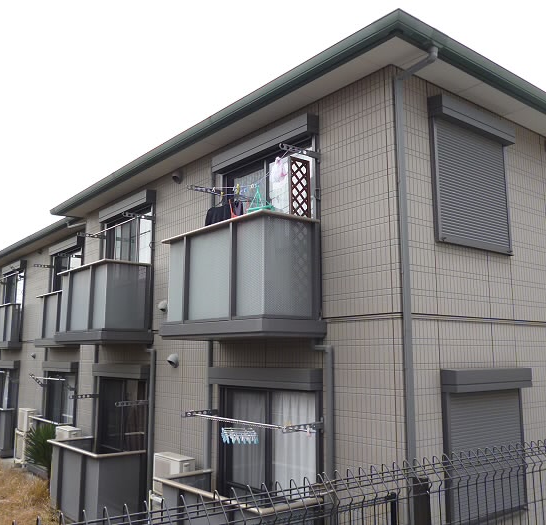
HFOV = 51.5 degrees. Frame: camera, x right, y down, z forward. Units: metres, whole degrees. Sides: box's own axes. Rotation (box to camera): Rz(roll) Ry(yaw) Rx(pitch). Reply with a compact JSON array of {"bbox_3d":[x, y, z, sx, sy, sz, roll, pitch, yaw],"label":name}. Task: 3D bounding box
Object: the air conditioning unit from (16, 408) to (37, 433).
[{"bbox_3d":[-6.249,4.011,14.435,0.231,0.539,0.726,7,-12,-38],"label":"air conditioning unit"}]

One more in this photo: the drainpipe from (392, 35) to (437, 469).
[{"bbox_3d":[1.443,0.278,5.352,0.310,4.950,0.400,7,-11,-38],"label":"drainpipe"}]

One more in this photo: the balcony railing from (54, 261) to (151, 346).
[{"bbox_3d":[-3.039,0.778,9.982,0.830,1.309,2.211,7,-12,-38],"label":"balcony railing"}]

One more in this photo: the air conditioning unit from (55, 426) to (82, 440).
[{"bbox_3d":[-4.008,3.517,11.071,0.242,0.506,0.704,7,-12,-38],"label":"air conditioning unit"}]

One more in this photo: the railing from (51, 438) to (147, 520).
[{"bbox_3d":[-3.034,3.668,9.541,0.825,1.128,2.227,7,-12,-38],"label":"railing"}]

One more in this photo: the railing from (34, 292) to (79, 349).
[{"bbox_3d":[-5.227,1.390,13.685,0.363,1.304,2.200,7,-12,-38],"label":"railing"}]

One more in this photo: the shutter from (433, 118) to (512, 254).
[{"bbox_3d":[2.269,-0.827,6.372,1.452,1.369,0.075,7,-12,-38],"label":"shutter"}]

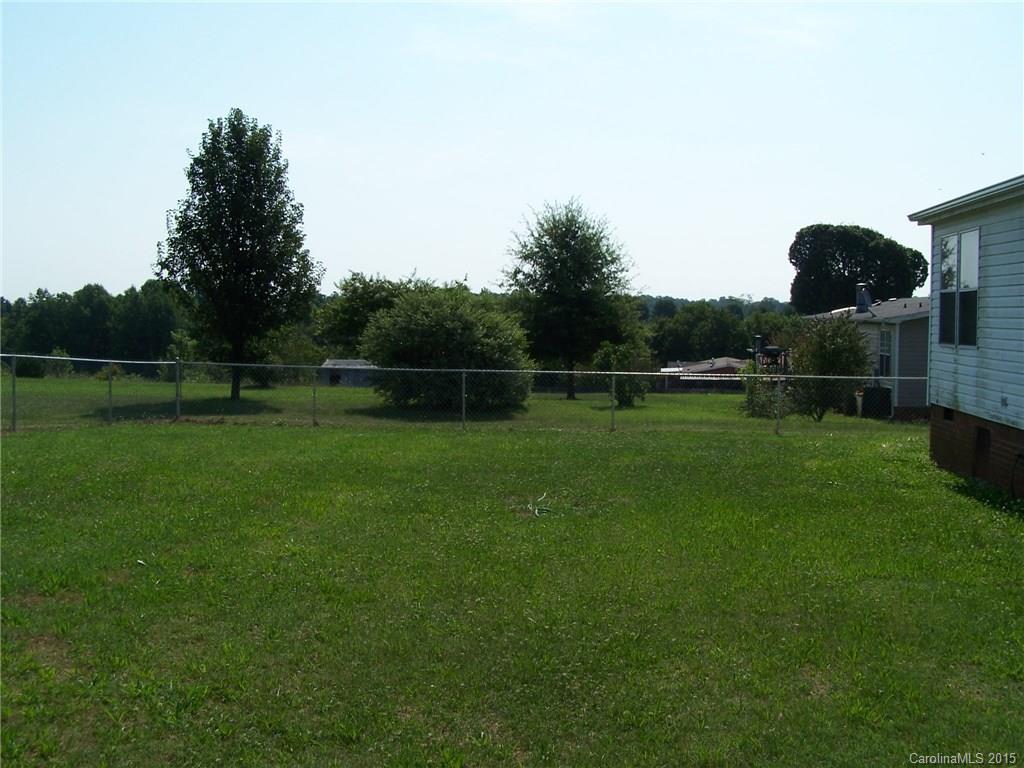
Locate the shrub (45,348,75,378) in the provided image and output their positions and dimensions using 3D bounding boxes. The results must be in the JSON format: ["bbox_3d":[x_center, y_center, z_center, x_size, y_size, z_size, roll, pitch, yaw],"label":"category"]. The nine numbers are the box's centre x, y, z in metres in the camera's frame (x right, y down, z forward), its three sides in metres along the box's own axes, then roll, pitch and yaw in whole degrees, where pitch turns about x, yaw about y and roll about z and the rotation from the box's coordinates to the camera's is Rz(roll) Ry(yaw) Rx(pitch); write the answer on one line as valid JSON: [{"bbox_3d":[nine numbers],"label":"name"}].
[{"bbox_3d":[-18.537,-0.819,46.051,1.192,1.271,1.133,0,4,0],"label":"shrub"}]

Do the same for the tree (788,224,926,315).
[{"bbox_3d":[18.400,-3.998,59.867,7.129,8.927,6.772,0,4,0],"label":"tree"}]

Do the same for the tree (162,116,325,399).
[{"bbox_3d":[-7.956,-3.773,32.819,4.701,8.420,4.466,0,4,0],"label":"tree"}]

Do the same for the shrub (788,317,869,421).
[{"bbox_3d":[8.036,-0.389,28.539,1.970,2.644,1.872,0,4,0],"label":"shrub"}]

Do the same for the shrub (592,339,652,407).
[{"bbox_3d":[3.102,-0.307,31.552,1.634,1.940,1.552,0,4,0],"label":"shrub"}]

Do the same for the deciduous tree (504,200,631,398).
[{"bbox_3d":[1.723,-2.605,34.904,3.795,6.131,3.605,0,4,0],"label":"deciduous tree"}]

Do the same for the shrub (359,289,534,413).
[{"bbox_3d":[-1.807,-0.959,31.006,4.602,3.338,4.372,0,4,0],"label":"shrub"}]

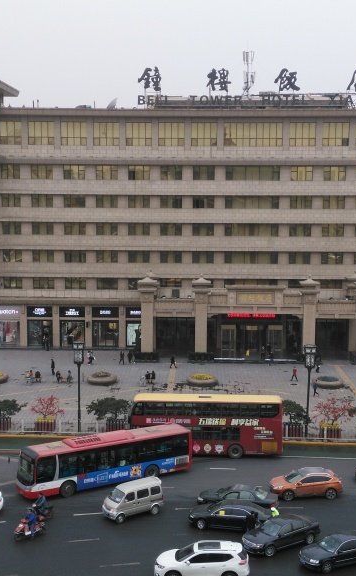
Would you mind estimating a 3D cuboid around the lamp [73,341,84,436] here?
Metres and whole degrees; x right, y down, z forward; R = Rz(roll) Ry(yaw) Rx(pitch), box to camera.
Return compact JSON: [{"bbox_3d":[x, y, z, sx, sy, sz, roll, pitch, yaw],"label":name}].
[{"bbox_3d":[-7.809,7.835,57.662,0.880,7.463,0.880,1,6,1],"label":"lamp"}]

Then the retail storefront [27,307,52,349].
[{"bbox_3d":[-16.884,4.651,89.109,3.200,5.000,1.200,0,8,1],"label":"retail storefront"}]

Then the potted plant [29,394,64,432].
[{"bbox_3d":[-10.367,10.063,58.996,2.662,2.720,2.400,1,6,1],"label":"potted plant"}]

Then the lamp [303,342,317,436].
[{"bbox_3d":[10.202,8.118,57.337,0.880,7.300,0.880,0,8,1],"label":"lamp"}]

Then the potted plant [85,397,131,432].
[{"bbox_3d":[-5.568,10.271,60.089,3.655,2.650,3.207,0,6,0],"label":"potted plant"}]

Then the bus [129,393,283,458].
[{"bbox_3d":[2.149,10.236,54.835,11.132,4.200,2.489,1,6,2],"label":"bus"}]

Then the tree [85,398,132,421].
[{"bbox_3d":[-5.637,9.917,59.831,3.848,1.837,3.155,0,6,1],"label":"tree"}]

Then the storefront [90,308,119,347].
[{"bbox_3d":[-9.478,5.041,94.880,3.618,5.413,0.800,0,6,1],"label":"storefront"}]

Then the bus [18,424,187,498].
[{"bbox_3d":[-4.662,11.345,48.573,11.500,3.050,2.500,-4,9,-28],"label":"bus"}]

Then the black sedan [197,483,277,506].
[{"bbox_3d":[3.655,12.658,44.323,4.750,1.450,1.800,2,6,16],"label":"black sedan"}]

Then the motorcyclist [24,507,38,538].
[{"bbox_3d":[-8.234,13.165,41.111,0.780,1.550,0.620,-4,8,-30],"label":"motorcyclist"}]

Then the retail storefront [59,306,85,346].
[{"bbox_3d":[-13.744,4.947,94.938,3.365,5.220,0.800,0,6,1],"label":"retail storefront"}]

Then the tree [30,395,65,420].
[{"bbox_3d":[-10.656,9.567,59.418,2.500,2.050,2.200,0,8,1],"label":"tree"}]

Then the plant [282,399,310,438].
[{"bbox_3d":[8.911,10.320,57.981,3.092,2.666,2.600,1,6,1],"label":"plant"}]

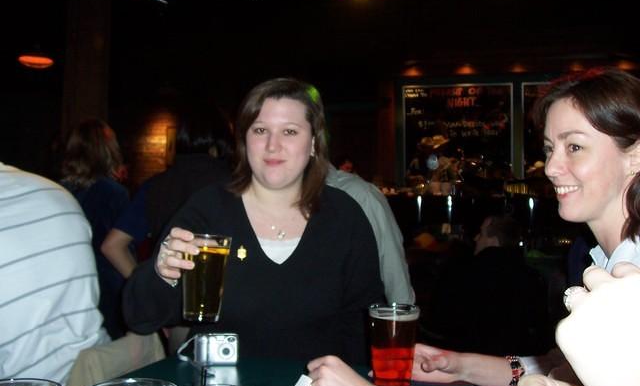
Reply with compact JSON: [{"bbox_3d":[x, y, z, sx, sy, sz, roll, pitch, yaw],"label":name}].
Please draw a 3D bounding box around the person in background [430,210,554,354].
[{"bbox_3d":[0.800,0.720,3.650,0.600,1.250,0.750,0,2,-30],"label":"person in background"}]

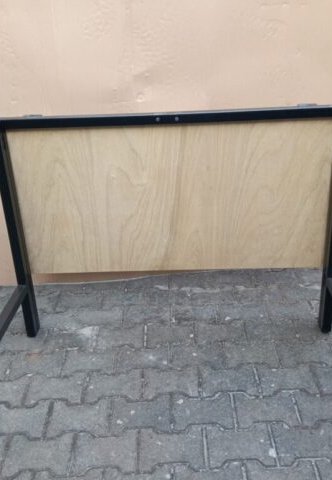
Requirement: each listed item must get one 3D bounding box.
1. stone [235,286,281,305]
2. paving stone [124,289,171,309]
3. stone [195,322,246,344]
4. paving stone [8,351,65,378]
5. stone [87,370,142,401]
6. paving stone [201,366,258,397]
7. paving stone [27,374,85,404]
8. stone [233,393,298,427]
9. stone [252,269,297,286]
[{"bbox_3d":[0.418,0.270,2.245,0.197,0.065,0.160,-3,25,1],"label":"stone"},{"bbox_3d":[-0.082,0.294,2.252,0.197,0.065,0.160,-3,25,1],"label":"paving stone"},{"bbox_3d":[0.219,0.400,1.995,0.197,0.065,0.160,-3,25,1],"label":"stone"},{"bbox_3d":[-0.480,0.492,1.881,0.197,0.065,0.160,-3,25,1],"label":"paving stone"},{"bbox_3d":[-0.180,0.538,1.749,0.197,0.065,0.160,-3,25,1],"label":"stone"},{"bbox_3d":[0.219,0.519,1.744,0.198,0.060,0.160,-3,26,1],"label":"paving stone"},{"bbox_3d":[-0.379,0.547,1.753,0.197,0.065,0.160,-3,25,1],"label":"paving stone"},{"bbox_3d":[0.320,0.575,1.618,0.198,0.060,0.160,-3,26,1],"label":"stone"},{"bbox_3d":[0.518,0.205,2.370,0.197,0.065,0.160,-3,25,1],"label":"stone"}]

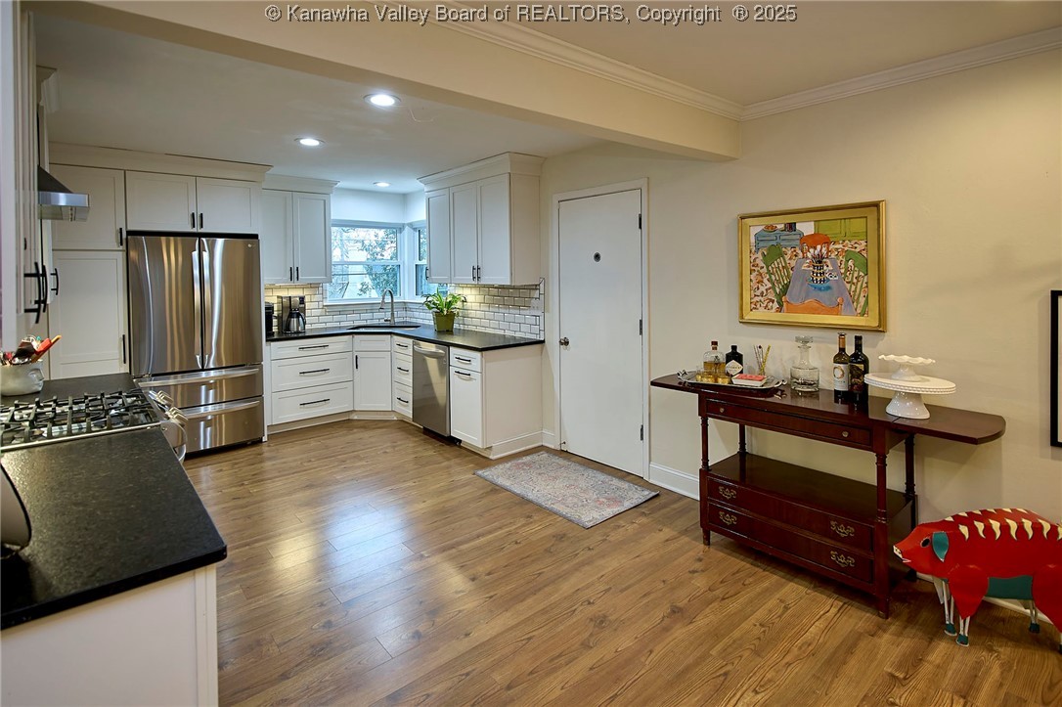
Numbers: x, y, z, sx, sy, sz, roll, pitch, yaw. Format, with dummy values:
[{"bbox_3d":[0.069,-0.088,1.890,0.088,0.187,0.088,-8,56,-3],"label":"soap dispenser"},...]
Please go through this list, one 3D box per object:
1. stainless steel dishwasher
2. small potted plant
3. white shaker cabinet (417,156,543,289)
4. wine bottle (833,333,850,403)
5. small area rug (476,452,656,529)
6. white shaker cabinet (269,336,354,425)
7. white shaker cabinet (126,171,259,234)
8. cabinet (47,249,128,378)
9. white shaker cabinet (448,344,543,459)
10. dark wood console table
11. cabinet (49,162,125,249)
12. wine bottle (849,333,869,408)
[{"bbox_3d":[-0.670,0.276,4.671,0.600,0.810,0.609,-7,9,-40],"label":"stainless steel dishwasher"},{"bbox_3d":[-0.872,-0.424,5.050,0.420,0.420,0.380,0,6,3],"label":"small potted plant"},{"bbox_3d":[-0.502,-1.155,4.602,0.391,1.024,1.453,-7,9,-40],"label":"white shaker cabinet"},{"bbox_3d":[1.463,0.070,2.360,0.076,0.320,0.076,-7,8,-44],"label":"wine bottle"},{"bbox_3d":[0.213,0.888,3.435,0.640,0.020,1.060,-9,12,-42],"label":"small area rug"},{"bbox_3d":[-2.290,0.225,5.085,0.775,0.750,0.600,-5,8,-38],"label":"white shaker cabinet"},{"bbox_3d":[-2.918,-1.233,4.306,0.911,0.433,0.680,-7,9,-40],"label":"white shaker cabinet"},{"bbox_3d":[-3.409,0.024,3.938,0.444,1.619,0.660,-7,9,-40],"label":"cabinet"},{"bbox_3d":[-0.289,0.359,4.292,0.635,0.870,0.469,-7,9,-40],"label":"white shaker cabinet"},{"bbox_3d":[1.346,0.631,2.544,0.485,0.822,1.475,-7,9,-40],"label":"dark wood console table"},{"bbox_3d":[-3.470,-1.100,3.960,0.440,0.620,0.600,-5,8,-38],"label":"cabinet"},{"bbox_3d":[1.512,0.083,2.310,0.080,0.320,0.080,-7,8,-44],"label":"wine bottle"}]

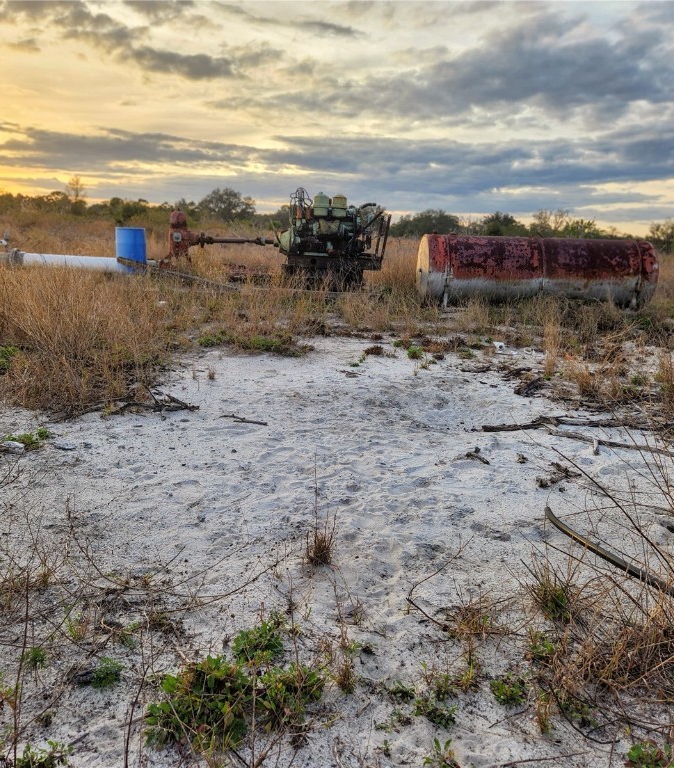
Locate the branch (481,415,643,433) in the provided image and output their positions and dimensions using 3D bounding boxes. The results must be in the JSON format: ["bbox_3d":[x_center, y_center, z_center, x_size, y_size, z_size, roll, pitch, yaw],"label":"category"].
[{"bbox_3d":[1.677,0.310,5.140,1.274,0.090,0.170,0,13,-11],"label":"branch"}]

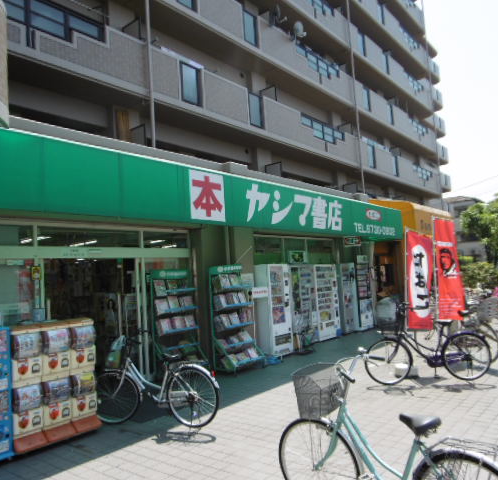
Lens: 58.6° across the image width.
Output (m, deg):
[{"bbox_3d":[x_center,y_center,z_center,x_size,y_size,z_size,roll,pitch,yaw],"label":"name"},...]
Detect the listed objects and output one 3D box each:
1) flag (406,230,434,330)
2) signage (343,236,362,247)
[{"bbox_3d":[2.775,0.639,7.169,0.570,1.640,0.100,-1,-5,-25],"label":"flag"},{"bbox_3d":[2.865,0.062,12.103,0.490,0.250,0.100,-7,-6,40],"label":"signage"}]

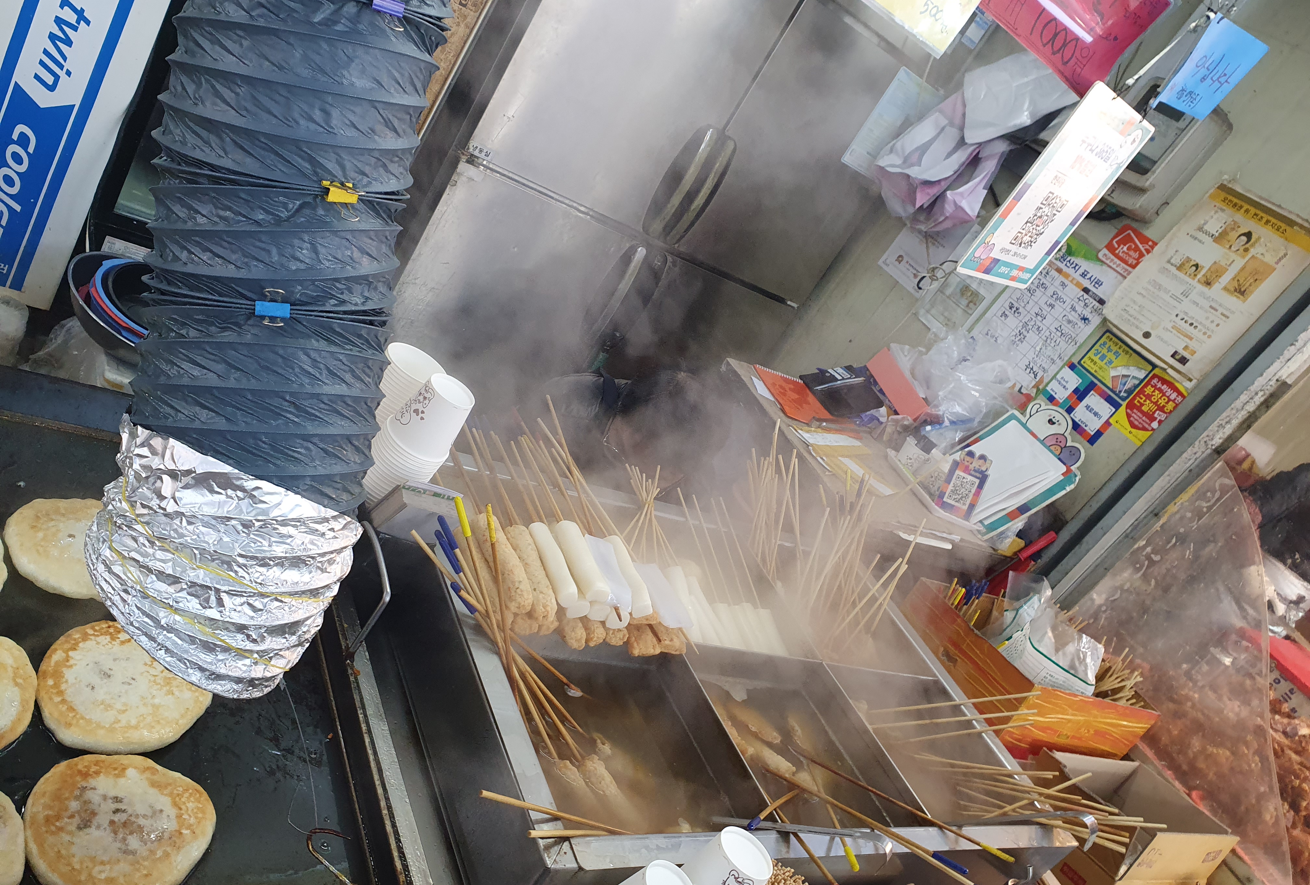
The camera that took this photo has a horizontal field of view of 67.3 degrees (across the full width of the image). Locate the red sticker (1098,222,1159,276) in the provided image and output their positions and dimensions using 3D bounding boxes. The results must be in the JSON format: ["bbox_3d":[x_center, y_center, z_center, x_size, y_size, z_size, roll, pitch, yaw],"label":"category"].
[{"bbox_3d":[1.072,-0.431,2.228,0.008,0.100,0.116,17,28,-37],"label":"red sticker"}]

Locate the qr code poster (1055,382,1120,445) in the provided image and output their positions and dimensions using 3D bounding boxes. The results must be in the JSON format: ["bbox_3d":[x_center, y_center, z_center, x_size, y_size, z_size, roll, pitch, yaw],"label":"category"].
[{"bbox_3d":[0.981,-0.065,2.202,0.008,0.110,0.108,17,28,-37],"label":"qr code poster"}]

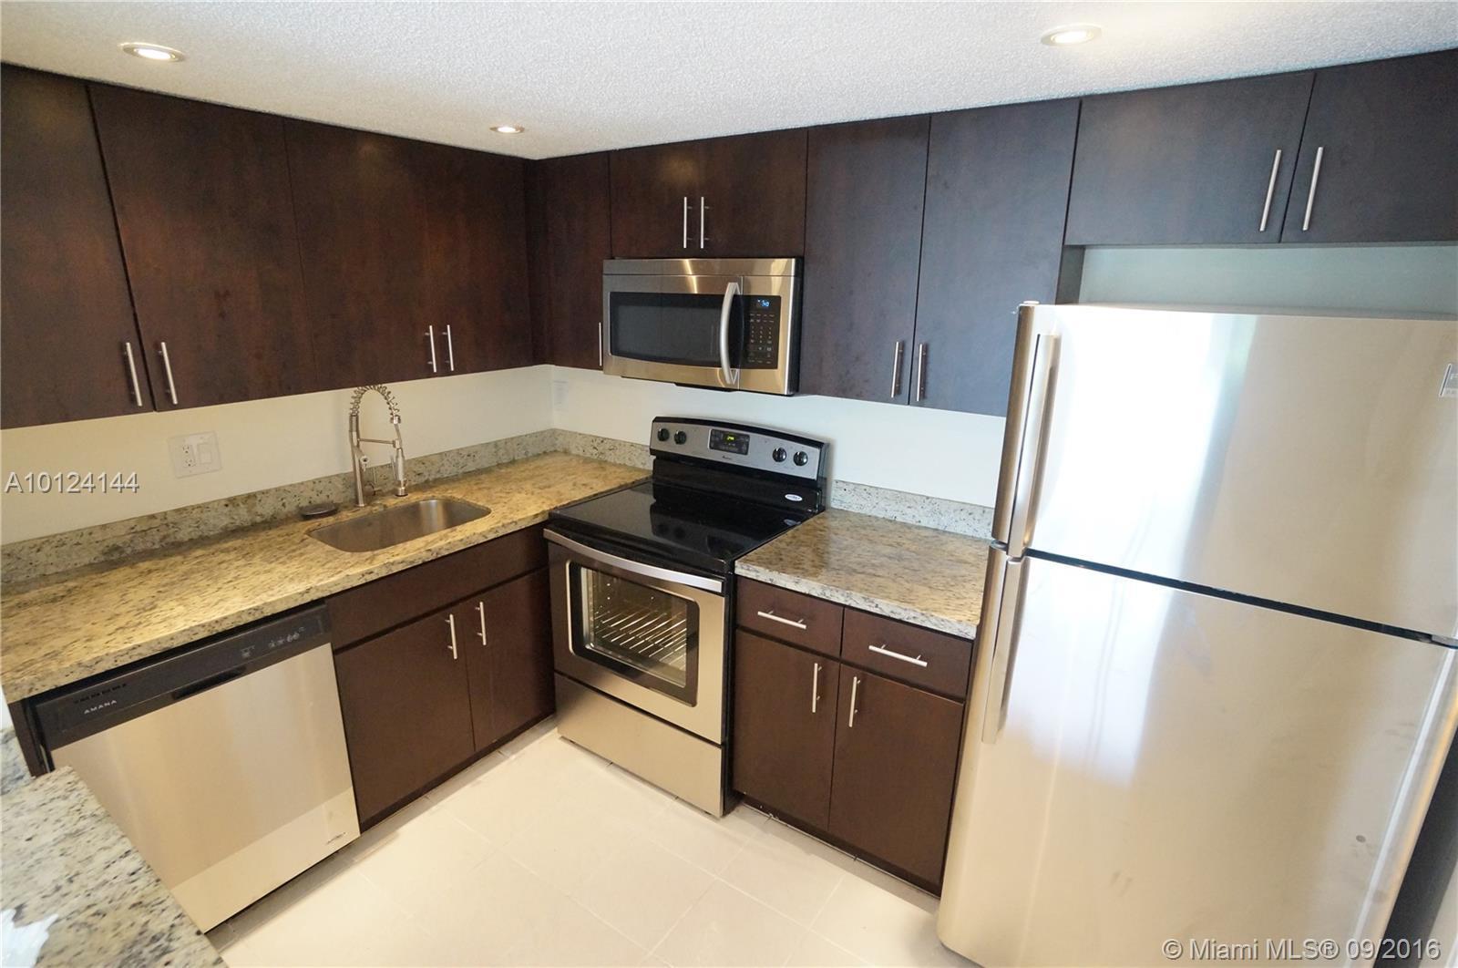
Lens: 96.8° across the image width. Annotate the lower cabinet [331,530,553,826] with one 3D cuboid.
[{"bbox_3d":[-1.194,0.585,2.428,0.643,0.853,0.811,11,20,31],"label":"lower cabinet"}]

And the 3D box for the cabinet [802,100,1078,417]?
[{"bbox_3d":[0.621,-0.634,1.940,0.719,0.755,0.341,11,20,31],"label":"cabinet"}]

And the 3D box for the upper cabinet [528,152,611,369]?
[{"bbox_3d":[-0.514,-0.873,2.615,0.405,0.776,0.304,11,19,32],"label":"upper cabinet"}]

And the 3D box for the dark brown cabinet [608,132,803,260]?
[{"bbox_3d":[-0.014,-0.964,2.245,0.784,0.354,0.304,11,19,32],"label":"dark brown cabinet"}]

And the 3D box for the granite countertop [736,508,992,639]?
[{"bbox_3d":[0.507,0.245,2.080,0.726,0.044,0.648,11,20,31],"label":"granite countertop"}]

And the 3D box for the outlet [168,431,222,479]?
[{"bbox_3d":[-1.610,-0.087,1.959,0.009,0.117,0.118,11,19,32],"label":"outlet"}]

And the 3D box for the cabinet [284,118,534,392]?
[{"bbox_3d":[-1.138,-0.777,2.304,0.304,0.764,0.845,11,19,32],"label":"cabinet"}]

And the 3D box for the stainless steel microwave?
[{"bbox_3d":[-0.030,-0.593,2.347,0.774,0.416,0.415,11,20,31],"label":"stainless steel microwave"}]

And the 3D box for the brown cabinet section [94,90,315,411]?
[{"bbox_3d":[-1.499,-0.629,1.823,0.355,0.755,0.399,11,20,31],"label":"brown cabinet section"}]

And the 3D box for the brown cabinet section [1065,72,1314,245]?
[{"bbox_3d":[1.078,-0.736,1.559,0.415,0.319,0.304,11,19,32],"label":"brown cabinet section"}]

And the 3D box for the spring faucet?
[{"bbox_3d":[-1.213,-0.124,2.227,0.208,0.431,0.076,5,17,15],"label":"spring faucet"}]

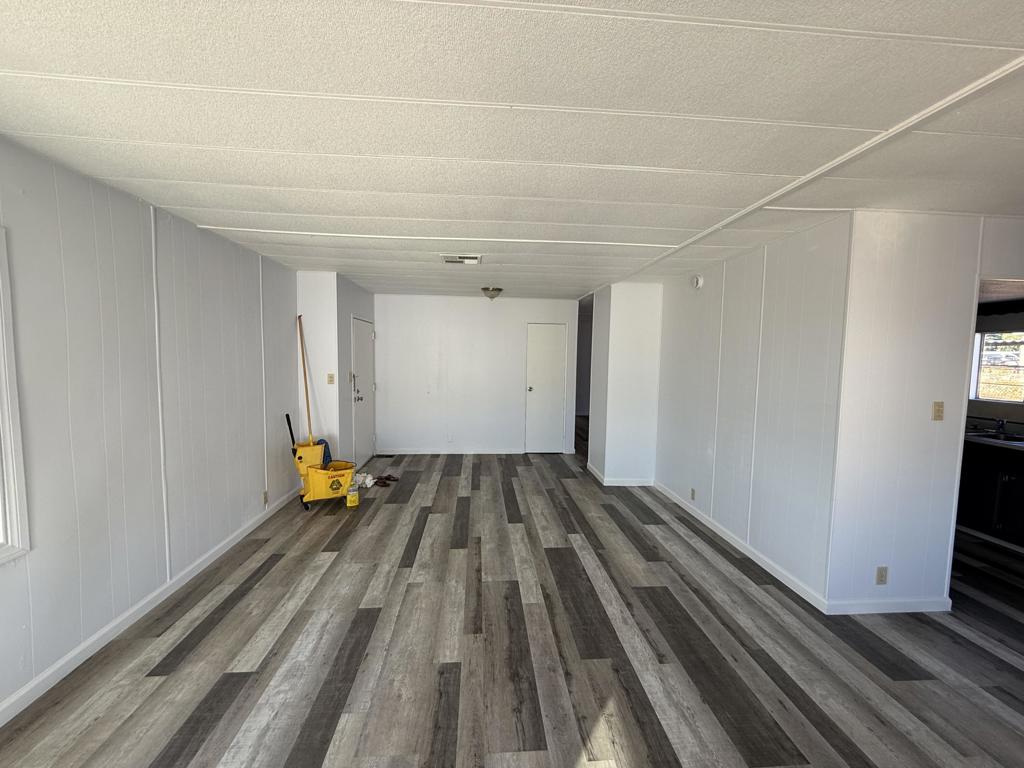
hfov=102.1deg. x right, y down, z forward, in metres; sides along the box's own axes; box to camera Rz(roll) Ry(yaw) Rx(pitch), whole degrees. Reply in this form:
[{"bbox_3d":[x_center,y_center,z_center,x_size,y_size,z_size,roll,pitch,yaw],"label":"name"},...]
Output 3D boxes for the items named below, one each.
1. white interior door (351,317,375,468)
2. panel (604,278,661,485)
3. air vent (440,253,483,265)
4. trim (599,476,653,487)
[{"bbox_3d":[-2.030,0.126,5.691,0.050,1.997,0.930,1,4,-4],"label":"white interior door"},{"bbox_3d":[1.438,0.032,4.955,0.620,2.417,0.050,1,4,-4],"label":"panel"},{"bbox_3d":[-0.452,-1.109,3.698,0.355,0.025,0.350,1,4,-4],"label":"air vent"},{"bbox_3d":[1.423,1.193,5.010,0.620,0.092,0.016,1,4,-4],"label":"trim"}]

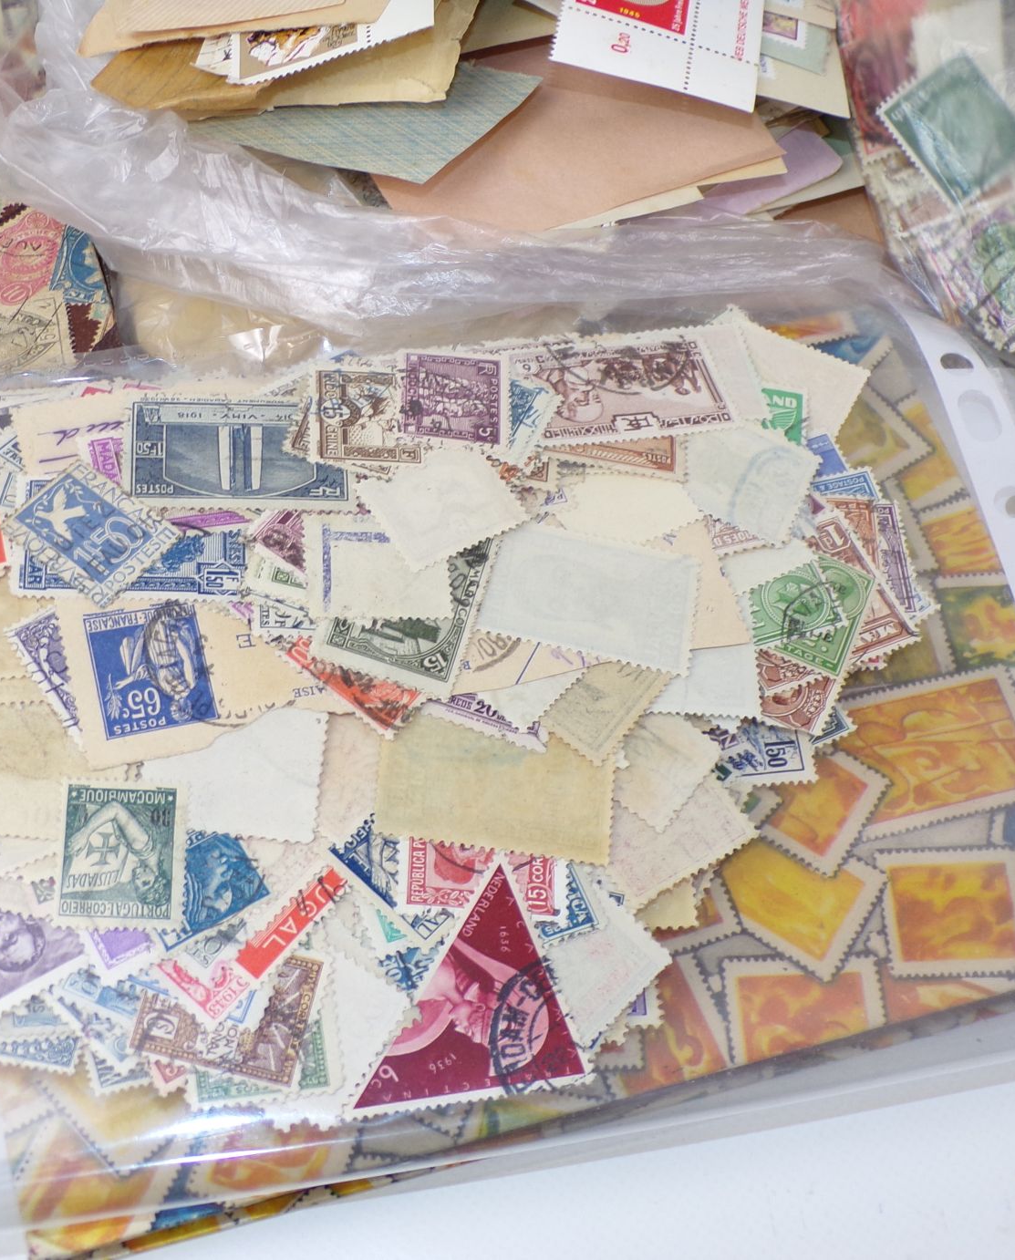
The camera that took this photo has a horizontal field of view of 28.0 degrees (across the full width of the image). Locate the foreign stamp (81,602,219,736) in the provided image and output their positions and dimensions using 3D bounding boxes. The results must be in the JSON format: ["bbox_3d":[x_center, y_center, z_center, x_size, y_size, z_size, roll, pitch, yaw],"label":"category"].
[{"bbox_3d":[-0.057,0.006,0.324,0.018,0.001,0.022,-9,65,-16],"label":"foreign stamp"}]

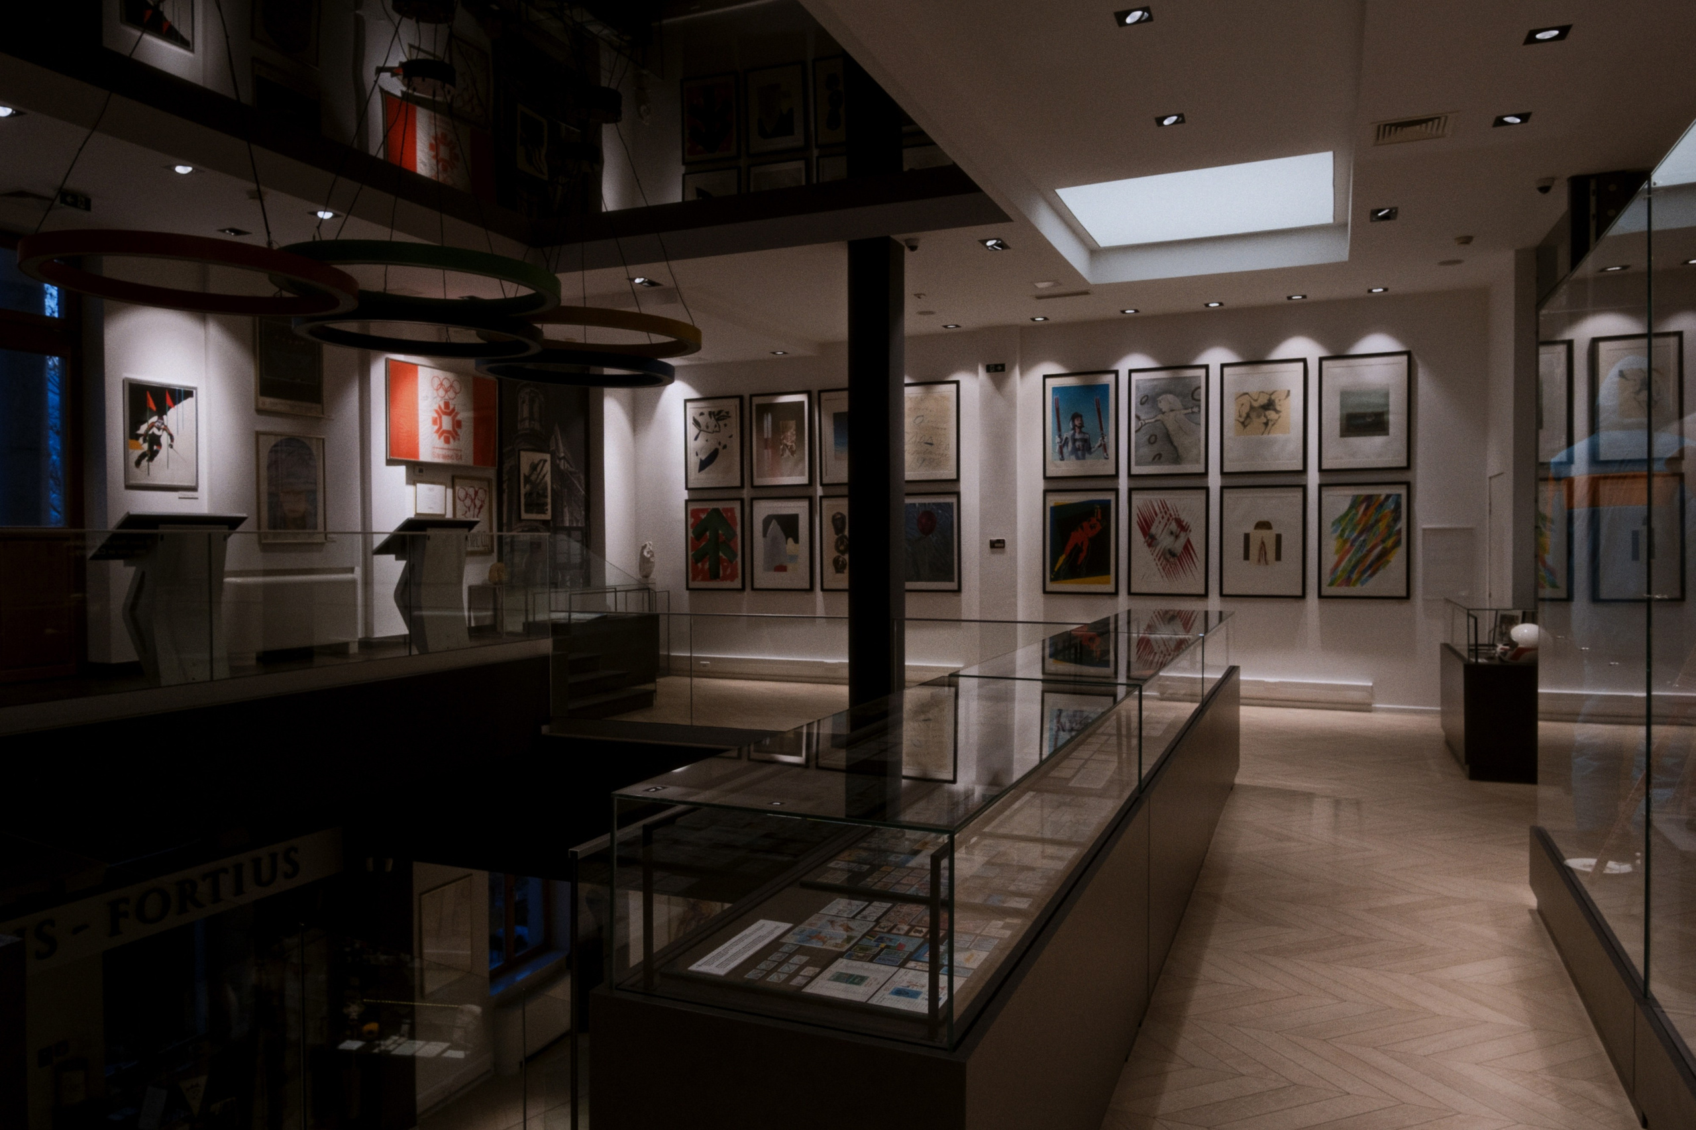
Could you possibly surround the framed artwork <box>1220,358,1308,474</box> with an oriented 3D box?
[{"bbox_3d":[3.890,-1.378,10.584,0.750,1.045,0.030,0,1,23],"label":"framed artwork"}]

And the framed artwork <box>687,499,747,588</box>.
[{"bbox_3d":[-1.519,-0.225,12.957,0.750,1.045,0.030,0,1,23],"label":"framed artwork"}]

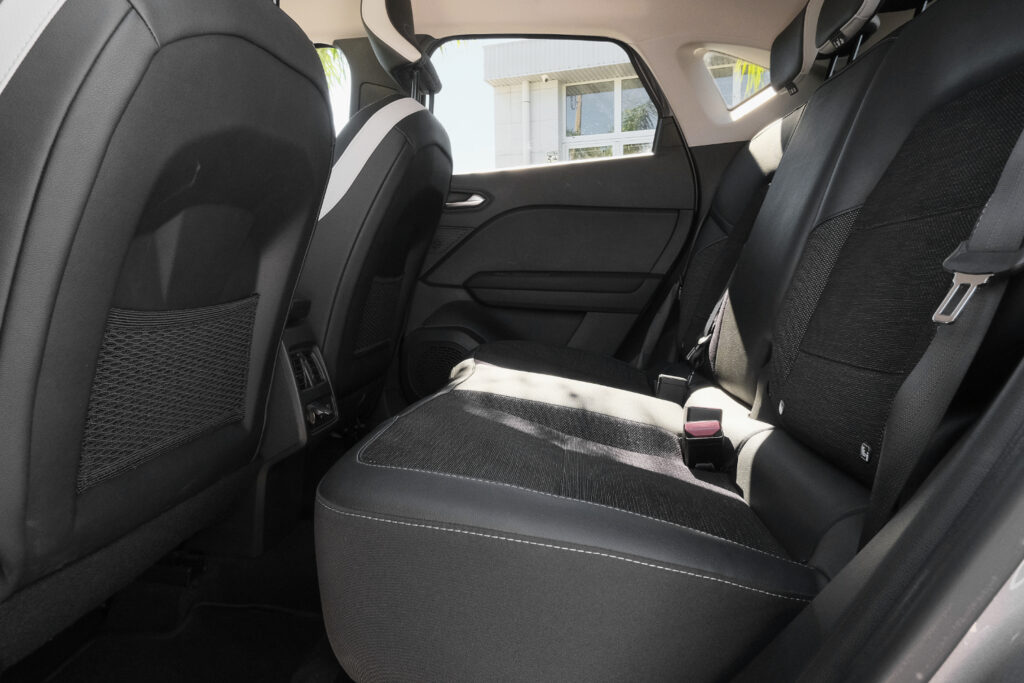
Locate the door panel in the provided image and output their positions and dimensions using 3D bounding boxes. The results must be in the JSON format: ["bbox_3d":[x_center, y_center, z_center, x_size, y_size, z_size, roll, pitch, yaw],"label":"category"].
[{"bbox_3d":[0.085,-0.163,1.760,0.810,0.740,0.130,0,8,5],"label":"door panel"}]

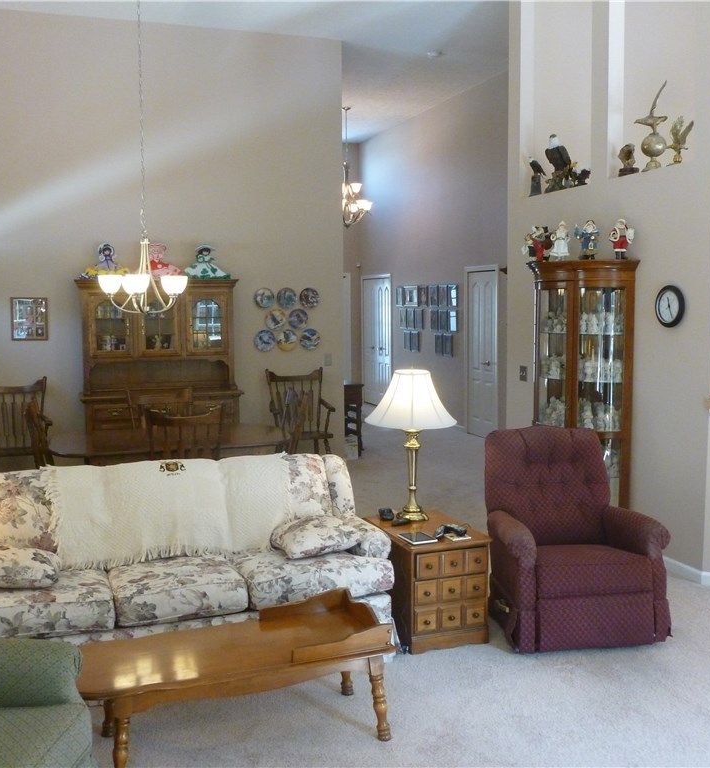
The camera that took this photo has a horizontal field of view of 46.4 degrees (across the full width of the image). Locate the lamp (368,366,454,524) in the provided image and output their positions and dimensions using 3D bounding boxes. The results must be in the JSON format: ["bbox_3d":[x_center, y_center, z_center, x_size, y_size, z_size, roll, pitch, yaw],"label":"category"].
[{"bbox_3d":[0.301,0.323,4.458,0.490,0.810,0.490,0,6,0],"label":"lamp"}]

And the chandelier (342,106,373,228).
[{"bbox_3d":[-0.109,-2.990,11.475,0.720,1.640,0.720,0,5,0],"label":"chandelier"}]

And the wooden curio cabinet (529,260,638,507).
[{"bbox_3d":[1.498,0.148,5.601,0.410,1.910,0.680,-3,6,-20],"label":"wooden curio cabinet"}]

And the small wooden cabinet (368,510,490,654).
[{"bbox_3d":[0.364,0.991,4.284,0.420,0.497,0.620,-2,6,-19],"label":"small wooden cabinet"}]

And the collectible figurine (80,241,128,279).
[{"bbox_3d":[-2.218,-1.094,7.334,0.453,0.355,0.140,-3,6,-20],"label":"collectible figurine"}]

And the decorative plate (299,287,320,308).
[{"bbox_3d":[-0.454,-0.859,8.271,0.205,0.205,0.025,-2,6,-19],"label":"decorative plate"}]

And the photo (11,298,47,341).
[{"bbox_3d":[-2.886,-0.577,7.349,0.295,0.375,0.030,-3,6,-20],"label":"photo"}]

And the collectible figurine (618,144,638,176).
[{"bbox_3d":[1.829,-1.497,5.559,0.145,0.220,0.130,0,6,9],"label":"collectible figurine"}]

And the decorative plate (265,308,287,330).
[{"bbox_3d":[-0.773,-0.633,8.125,0.210,0.210,0.025,-3,6,-20],"label":"decorative plate"}]

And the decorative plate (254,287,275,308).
[{"bbox_3d":[-0.881,-0.836,8.079,0.200,0.200,0.025,-3,6,-20],"label":"decorative plate"}]

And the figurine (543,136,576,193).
[{"bbox_3d":[1.509,-1.637,6.128,0.180,0.440,0.240,-4,6,-32],"label":"figurine"}]

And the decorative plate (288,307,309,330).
[{"bbox_3d":[-0.563,-0.647,8.251,0.200,0.200,0.025,-2,6,-19],"label":"decorative plate"}]

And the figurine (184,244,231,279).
[{"bbox_3d":[-1.375,-1.139,7.721,0.410,0.300,0.260,-3,6,-23],"label":"figurine"}]

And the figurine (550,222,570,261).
[{"bbox_3d":[1.457,-1.012,5.872,0.160,0.290,0.125,2,6,25],"label":"figurine"}]

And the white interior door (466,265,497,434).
[{"bbox_3d":[1.555,-0.357,10.138,0.050,2.040,0.720,-3,6,-20],"label":"white interior door"}]

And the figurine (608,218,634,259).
[{"bbox_3d":[1.702,-0.925,5.289,0.165,0.260,0.130,0,5,9],"label":"figurine"}]

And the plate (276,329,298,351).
[{"bbox_3d":[-0.675,-0.435,8.181,0.210,0.210,0.025,-3,6,-20],"label":"plate"}]

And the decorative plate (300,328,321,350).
[{"bbox_3d":[-0.443,-0.445,8.280,0.208,0.208,0.025,-3,6,-20],"label":"decorative plate"}]

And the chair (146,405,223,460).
[{"bbox_3d":[-1.160,0.645,5.515,0.500,1.060,0.540,-3,6,-20],"label":"chair"}]

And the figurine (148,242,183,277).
[{"bbox_3d":[-1.761,-1.116,7.500,0.438,0.343,0.140,-3,6,-20],"label":"figurine"}]

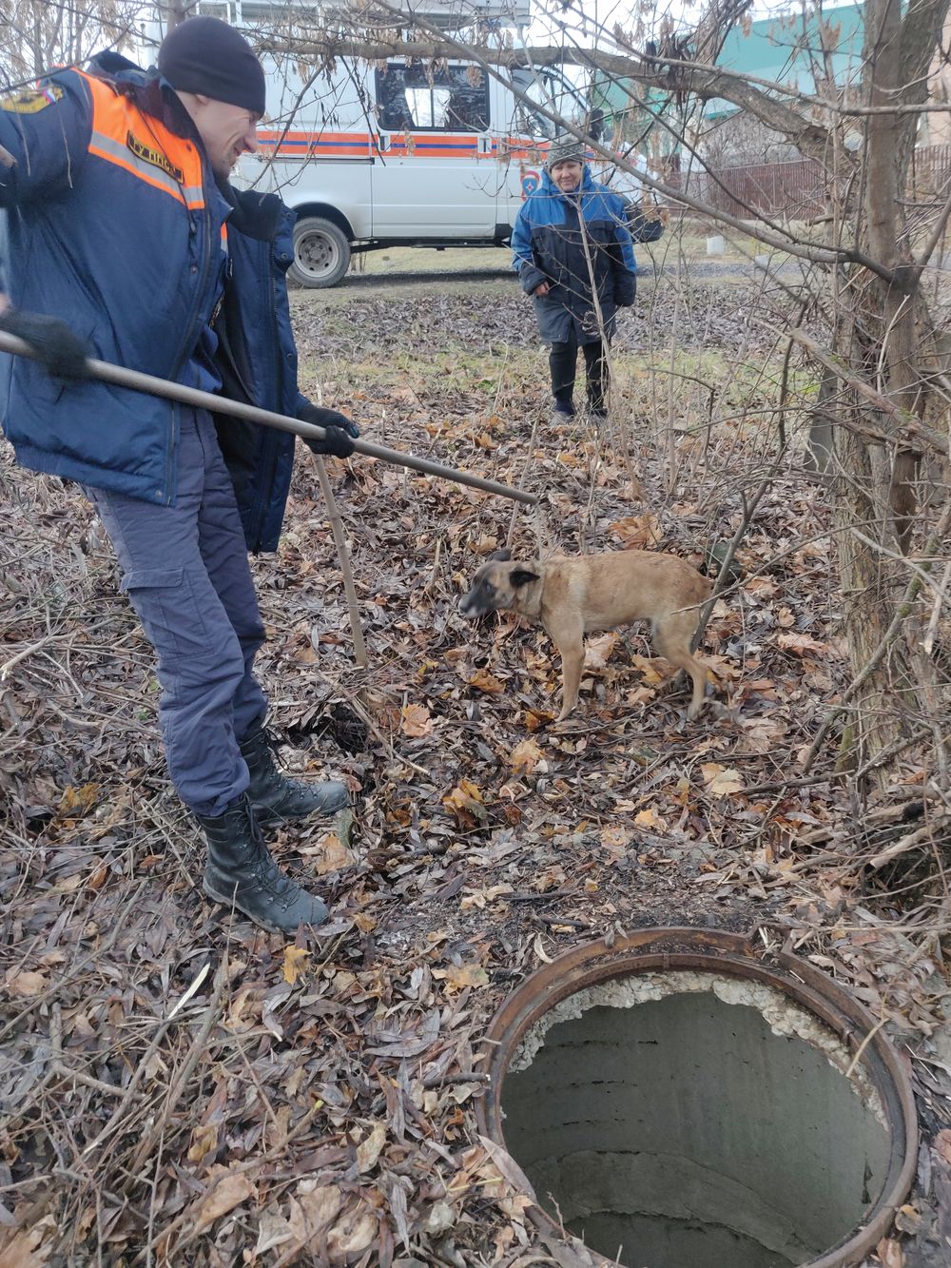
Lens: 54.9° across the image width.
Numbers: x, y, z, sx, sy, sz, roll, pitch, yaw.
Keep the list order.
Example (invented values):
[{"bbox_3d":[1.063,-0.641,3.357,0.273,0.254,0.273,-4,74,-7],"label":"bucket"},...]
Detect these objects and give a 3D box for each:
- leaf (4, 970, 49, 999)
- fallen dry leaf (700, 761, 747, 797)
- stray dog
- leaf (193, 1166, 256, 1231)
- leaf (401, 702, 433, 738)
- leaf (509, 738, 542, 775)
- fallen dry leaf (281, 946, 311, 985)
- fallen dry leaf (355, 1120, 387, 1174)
[{"bbox_3d":[-0.852,0.664,1.737,0.082,0.018,0.055,-10,27,-20],"label":"leaf"},{"bbox_3d":[0.611,0.358,2.258,0.095,0.030,0.100,6,26,14],"label":"fallen dry leaf"},{"bbox_3d":[0.303,0.004,2.500,0.695,0.485,0.190,-1,25,0],"label":"stray dog"},{"bbox_3d":[-0.365,0.822,1.336,0.050,0.022,0.095,20,32,37],"label":"leaf"},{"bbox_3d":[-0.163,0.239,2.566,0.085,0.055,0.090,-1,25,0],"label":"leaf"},{"bbox_3d":[0.130,0.317,2.378,0.085,0.045,0.100,-1,25,0],"label":"leaf"},{"bbox_3d":[-0.342,0.633,1.752,0.050,0.022,0.075,-1,25,0],"label":"fallen dry leaf"},{"bbox_3d":[-0.159,0.784,1.402,0.036,0.020,0.075,9,27,20],"label":"fallen dry leaf"}]

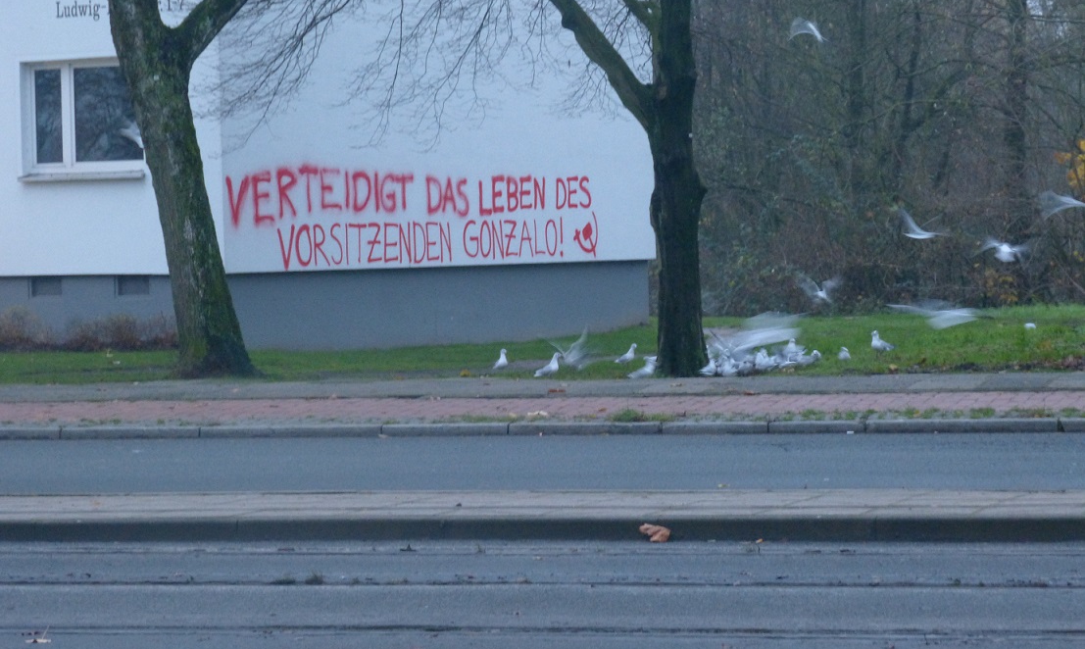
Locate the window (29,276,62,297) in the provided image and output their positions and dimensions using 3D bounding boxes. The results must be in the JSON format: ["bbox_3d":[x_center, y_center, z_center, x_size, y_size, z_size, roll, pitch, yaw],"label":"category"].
[{"bbox_3d":[-6.258,-0.488,49.210,0.492,0.254,0.100,0,2,33],"label":"window"}]

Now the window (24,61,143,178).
[{"bbox_3d":[-5.697,-2.605,48.746,2.019,1.393,0.200,0,2,33],"label":"window"}]

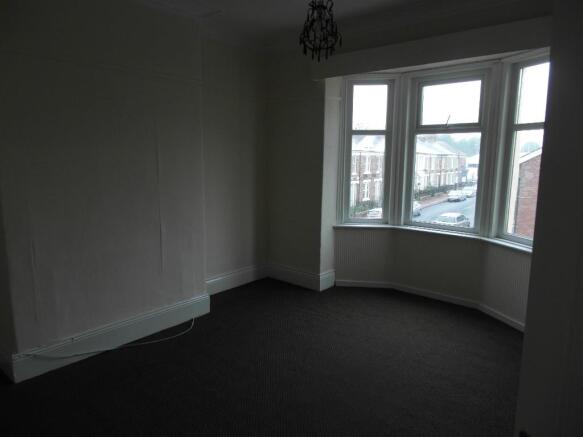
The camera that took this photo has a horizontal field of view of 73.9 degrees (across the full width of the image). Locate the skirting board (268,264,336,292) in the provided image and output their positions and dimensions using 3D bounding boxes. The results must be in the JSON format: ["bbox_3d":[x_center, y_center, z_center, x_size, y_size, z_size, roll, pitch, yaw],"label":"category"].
[{"bbox_3d":[0.102,0.671,4.713,0.838,0.206,0.312,8,11,41],"label":"skirting board"}]

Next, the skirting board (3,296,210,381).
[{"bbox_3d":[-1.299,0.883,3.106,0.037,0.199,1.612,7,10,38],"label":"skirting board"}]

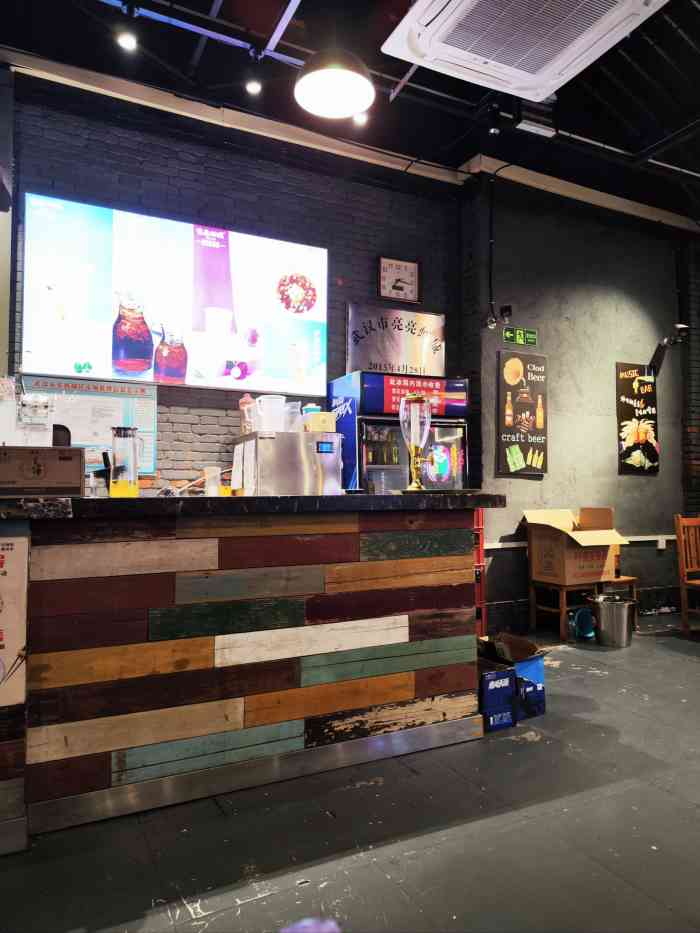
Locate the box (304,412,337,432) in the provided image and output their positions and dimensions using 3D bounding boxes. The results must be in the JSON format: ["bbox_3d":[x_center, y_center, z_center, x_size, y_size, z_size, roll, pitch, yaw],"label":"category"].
[{"bbox_3d":[-0.198,-0.286,4.494,0.210,0.145,0.140,1,-2,-26],"label":"box"}]

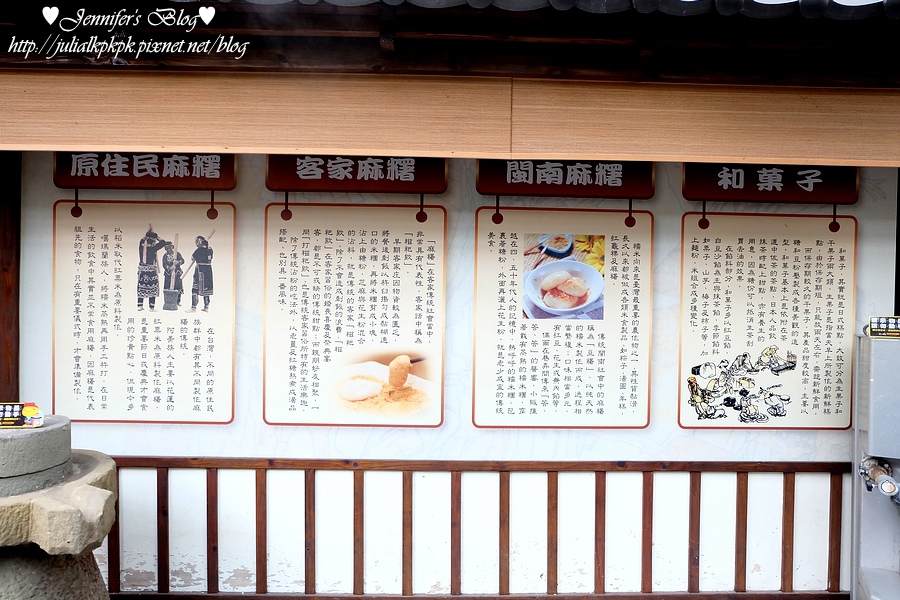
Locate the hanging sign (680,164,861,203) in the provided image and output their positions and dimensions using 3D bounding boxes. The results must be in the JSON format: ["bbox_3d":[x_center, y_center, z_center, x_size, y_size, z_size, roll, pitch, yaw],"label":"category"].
[{"bbox_3d":[1.483,-0.555,2.754,0.821,0.213,0.025,1,1,-1],"label":"hanging sign"}]

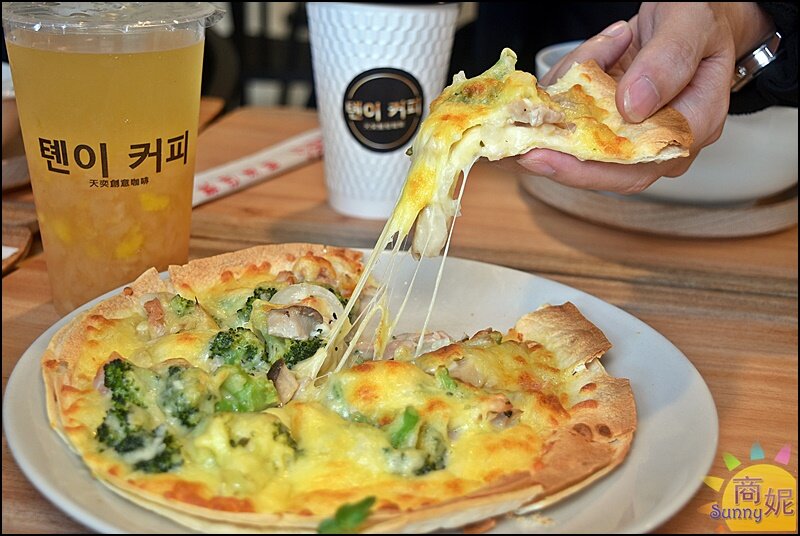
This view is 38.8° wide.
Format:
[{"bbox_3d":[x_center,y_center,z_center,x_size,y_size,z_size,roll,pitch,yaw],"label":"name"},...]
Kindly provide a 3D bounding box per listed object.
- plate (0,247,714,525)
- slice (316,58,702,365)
[{"bbox_3d":[-0.014,0.055,0.467,0.280,0.026,0.280,2,22,-1],"label":"plate"},{"bbox_3d":[0.046,-0.026,0.482,0.142,0.115,0.078,-6,23,-19],"label":"slice"}]

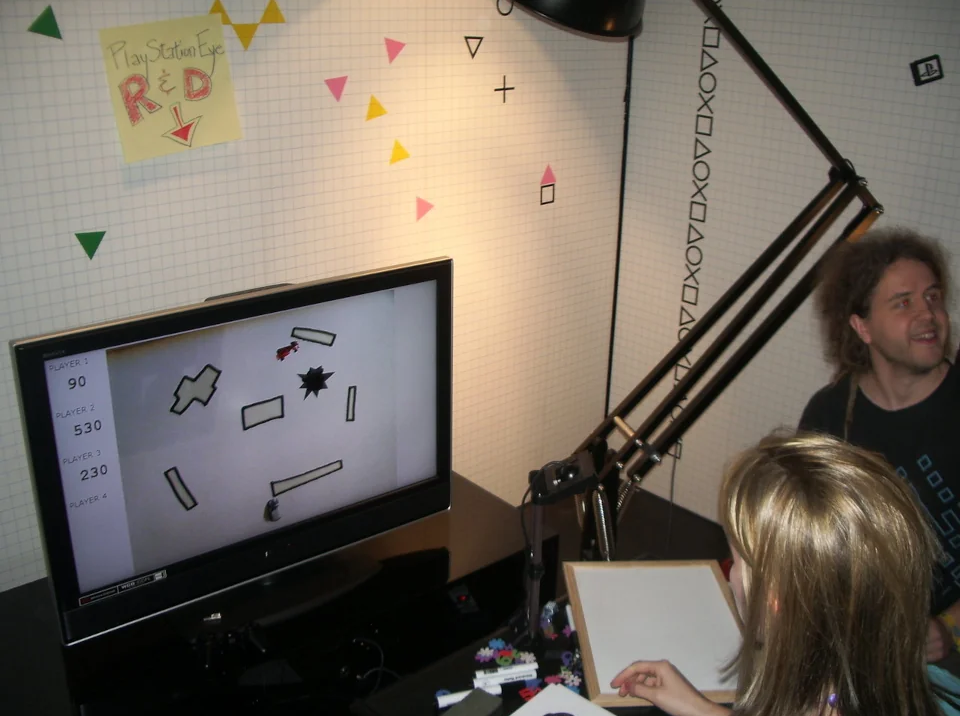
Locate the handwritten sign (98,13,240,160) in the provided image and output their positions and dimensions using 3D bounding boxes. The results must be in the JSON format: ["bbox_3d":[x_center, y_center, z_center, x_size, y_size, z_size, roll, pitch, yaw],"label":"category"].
[{"bbox_3d":[-0.661,-0.583,2.091,0.283,0.285,0.012,-24,31,-35],"label":"handwritten sign"}]

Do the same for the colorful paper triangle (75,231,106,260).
[{"bbox_3d":[-0.831,-0.238,2.076,0.070,0.062,0.005,-12,24,-40],"label":"colorful paper triangle"}]

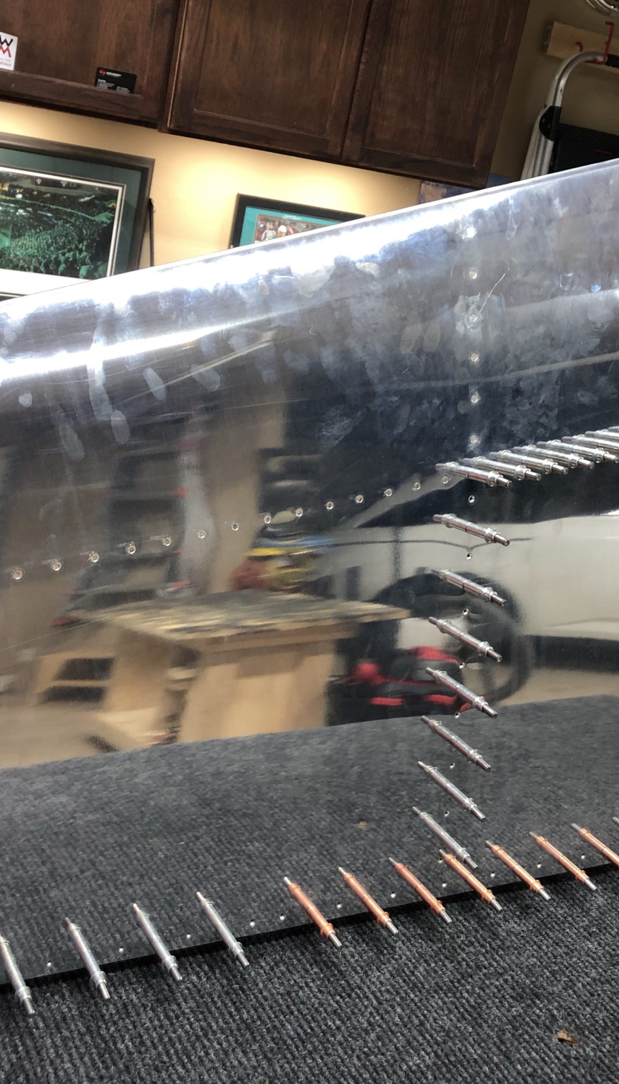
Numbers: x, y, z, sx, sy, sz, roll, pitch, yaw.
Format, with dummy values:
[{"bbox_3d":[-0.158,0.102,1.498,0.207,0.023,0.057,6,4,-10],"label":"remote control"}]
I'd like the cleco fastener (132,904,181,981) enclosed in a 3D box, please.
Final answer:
[{"bbox_3d":[-0.103,0.270,0.791,0.009,0.009,0.079,-1,20,-30],"label":"cleco fastener"}]

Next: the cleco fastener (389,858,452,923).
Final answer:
[{"bbox_3d":[0.085,0.268,0.900,0.009,0.009,0.079,-1,20,-30],"label":"cleco fastener"}]

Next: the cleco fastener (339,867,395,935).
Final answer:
[{"bbox_3d":[0.043,0.268,0.876,0.009,0.009,0.079,-1,20,-30],"label":"cleco fastener"}]

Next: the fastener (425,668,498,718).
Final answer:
[{"bbox_3d":[0.110,0.109,0.850,0.009,0.009,0.079,-1,18,-30],"label":"fastener"}]

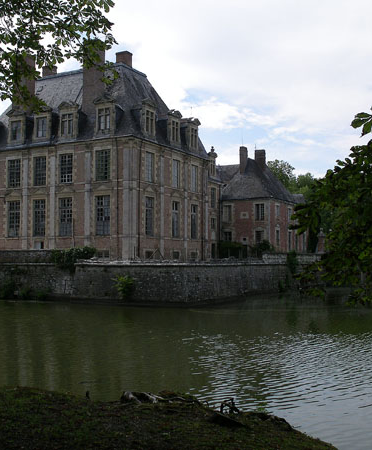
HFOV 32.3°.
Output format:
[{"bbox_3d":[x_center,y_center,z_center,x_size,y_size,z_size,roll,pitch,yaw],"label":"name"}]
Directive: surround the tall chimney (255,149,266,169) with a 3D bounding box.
[{"bbox_3d":[9.614,-8.303,82.451,1.219,2.389,0.585,-2,-4,28],"label":"tall chimney"}]

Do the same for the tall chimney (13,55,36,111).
[{"bbox_3d":[-16.992,-14.646,68.053,1.609,6.289,1.560,-2,-4,28],"label":"tall chimney"}]

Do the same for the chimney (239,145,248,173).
[{"bbox_3d":[7.290,-7.883,80.801,0.536,3.510,1.365,-2,-4,28],"label":"chimney"}]

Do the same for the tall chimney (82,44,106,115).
[{"bbox_3d":[-9.089,-14.386,63.373,1.511,6.923,1.609,-2,-4,28],"label":"tall chimney"}]

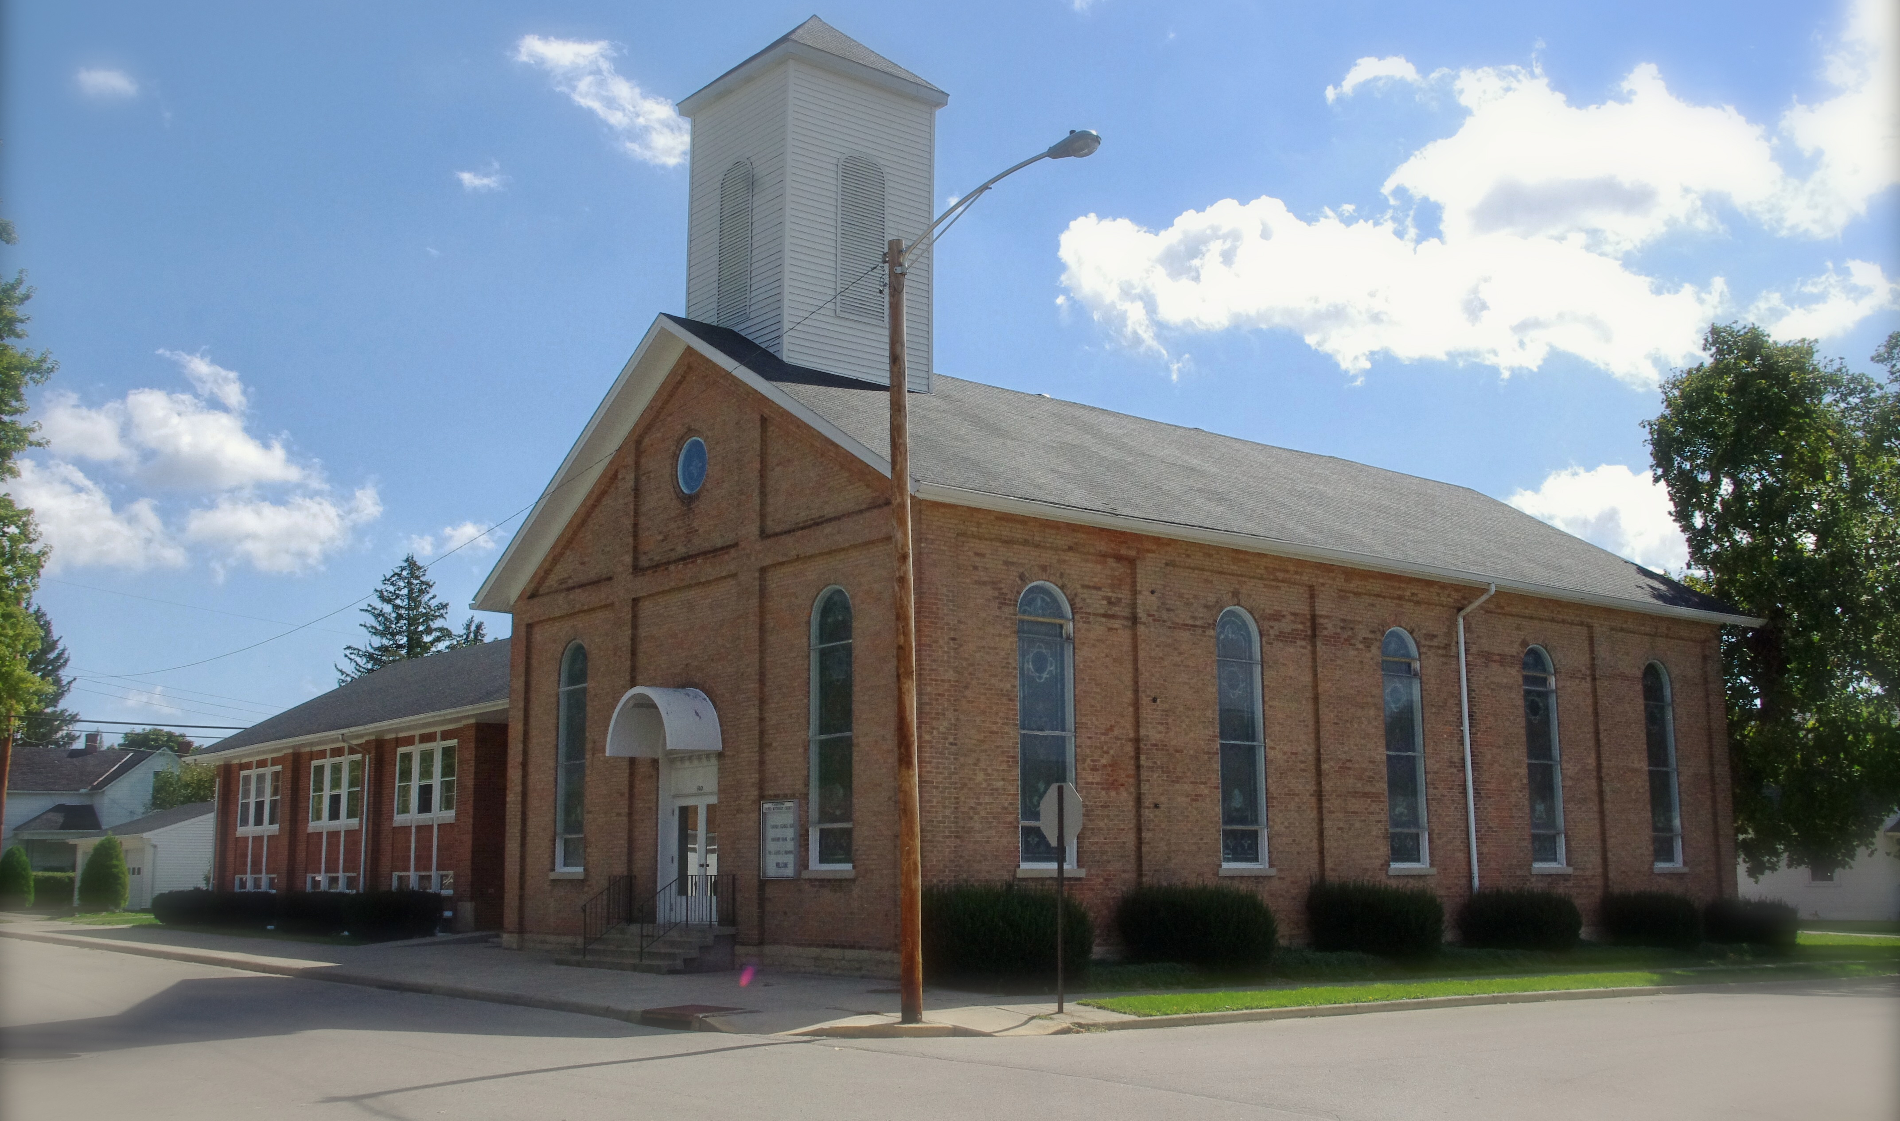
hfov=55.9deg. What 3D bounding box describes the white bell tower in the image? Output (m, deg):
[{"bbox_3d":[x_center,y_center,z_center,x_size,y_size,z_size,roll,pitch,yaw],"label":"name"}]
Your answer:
[{"bbox_3d":[-2.627,-6.829,34.222,3.670,7.650,3.740,8,-12,-38],"label":"white bell tower"}]

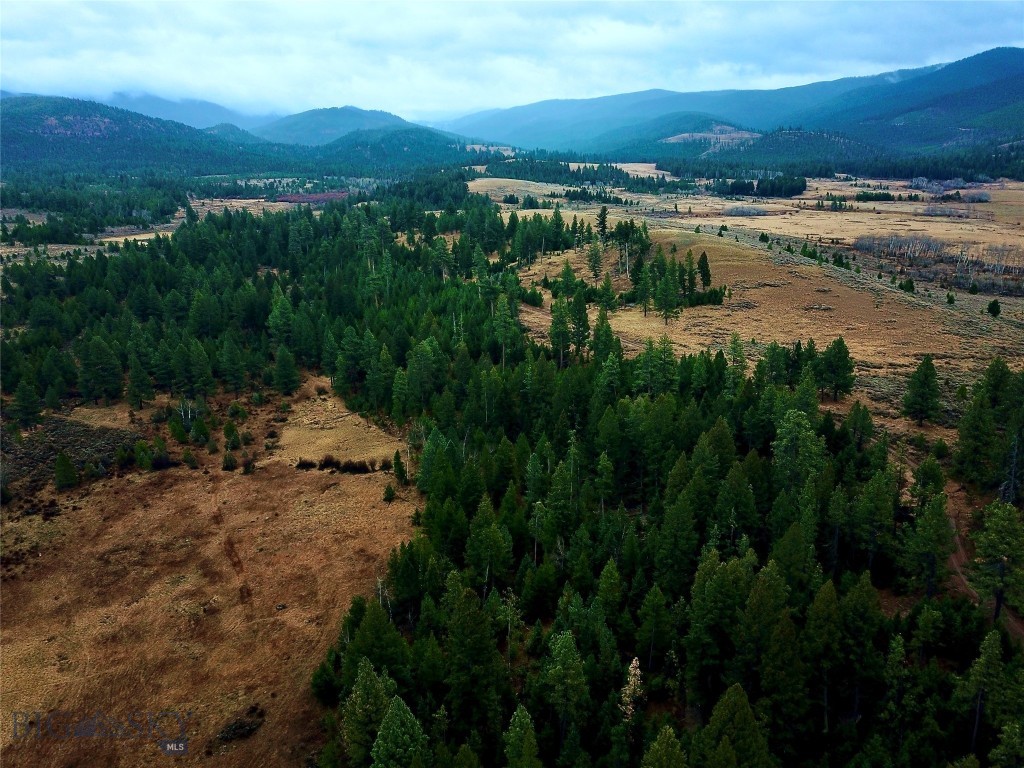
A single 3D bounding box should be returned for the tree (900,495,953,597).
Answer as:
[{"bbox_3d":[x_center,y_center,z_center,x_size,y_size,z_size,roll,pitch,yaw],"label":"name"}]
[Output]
[{"bbox_3d":[50.120,19.240,90.420,5.530,14.020,5.530,0,16,0],"label":"tree"}]

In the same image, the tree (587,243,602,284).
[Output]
[{"bbox_3d":[27.440,-38.660,249.180,4.860,14.230,4.860,0,17,0],"label":"tree"}]

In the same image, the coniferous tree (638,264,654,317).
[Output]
[{"bbox_3d":[38.870,-26.780,220.880,4.310,15.060,4.310,0,17,0],"label":"coniferous tree"}]

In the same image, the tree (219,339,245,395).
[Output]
[{"bbox_3d":[-63.480,-3.640,172.850,5.840,13.460,5.840,0,16,0],"label":"tree"}]

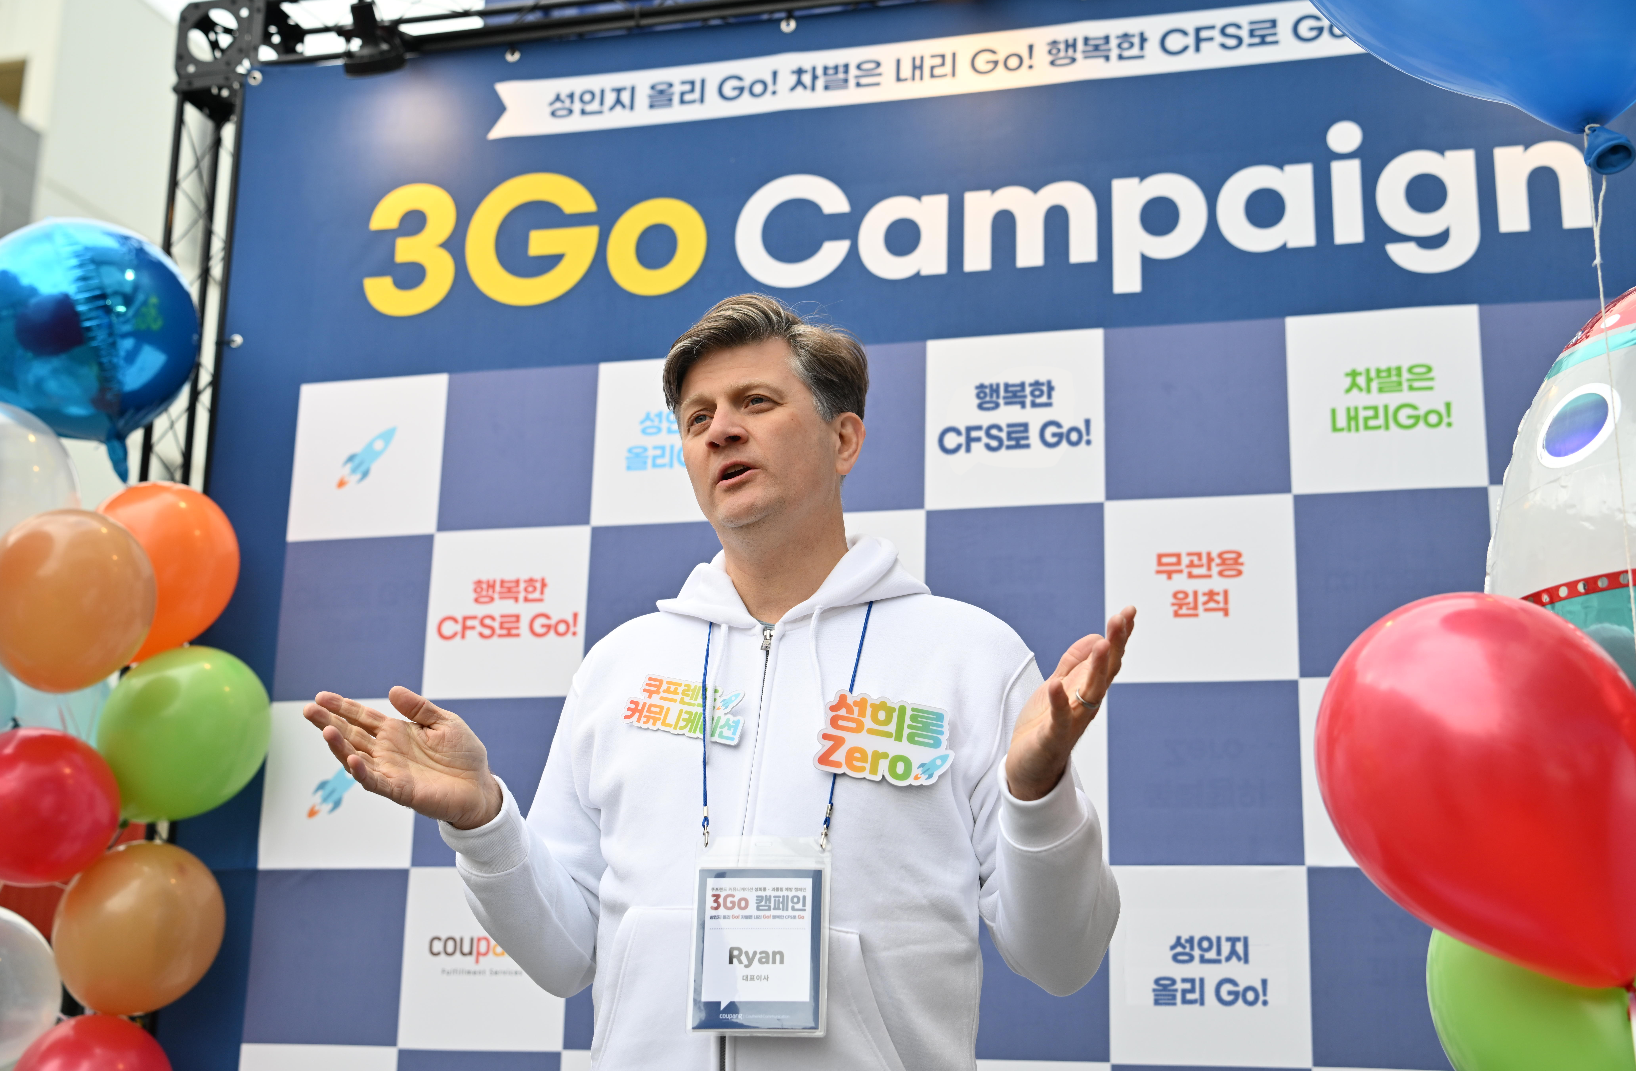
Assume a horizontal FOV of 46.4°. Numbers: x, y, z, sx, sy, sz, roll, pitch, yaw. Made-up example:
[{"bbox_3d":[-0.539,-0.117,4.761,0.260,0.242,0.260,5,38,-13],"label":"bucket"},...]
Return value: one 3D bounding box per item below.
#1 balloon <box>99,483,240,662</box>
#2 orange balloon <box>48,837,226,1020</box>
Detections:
[{"bbox_3d":[-1.066,0.060,3.100,0.250,0.285,0.250,1,-14,0],"label":"balloon"},{"bbox_3d":[-1.051,0.607,2.950,0.262,0.272,0.262,1,-14,0],"label":"orange balloon"}]

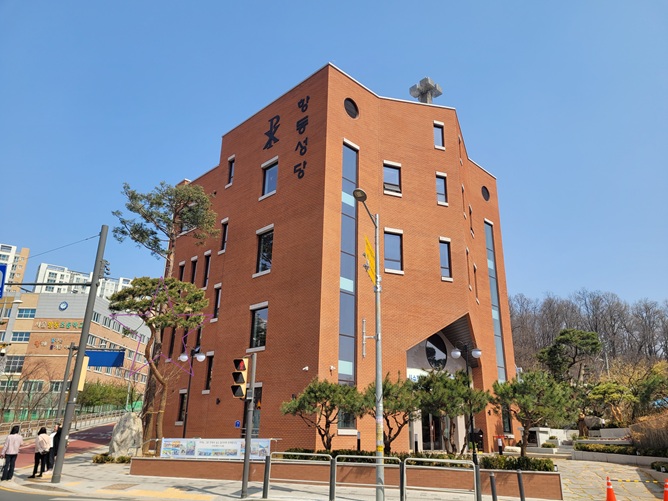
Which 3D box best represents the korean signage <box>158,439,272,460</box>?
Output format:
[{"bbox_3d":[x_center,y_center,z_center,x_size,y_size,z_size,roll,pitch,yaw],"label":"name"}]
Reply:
[{"bbox_3d":[-4.295,7.116,18.012,4.316,0.670,0.040,-4,-21,15],"label":"korean signage"}]

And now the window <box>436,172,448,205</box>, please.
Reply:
[{"bbox_3d":[6.290,-3.511,29.269,0.710,1.970,0.150,9,-21,-19],"label":"window"}]

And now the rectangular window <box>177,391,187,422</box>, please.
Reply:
[{"bbox_3d":[-8.025,8.361,26.681,0.783,1.420,0.150,-18,-28,42],"label":"rectangular window"}]

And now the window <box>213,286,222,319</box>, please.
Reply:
[{"bbox_3d":[-6.409,2.980,27.884,0.600,1.650,0.200,-18,-27,42],"label":"window"}]

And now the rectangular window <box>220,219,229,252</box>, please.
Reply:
[{"bbox_3d":[-6.168,-0.721,28.342,0.688,1.675,0.150,-18,-28,42],"label":"rectangular window"}]

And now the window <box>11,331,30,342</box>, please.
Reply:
[{"bbox_3d":[-44.976,12.436,72.044,2.650,1.500,0.200,0,-20,4],"label":"window"}]

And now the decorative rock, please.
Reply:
[{"bbox_3d":[-8.226,7.309,19.856,1.050,1.708,0.750,7,-21,-14],"label":"decorative rock"}]

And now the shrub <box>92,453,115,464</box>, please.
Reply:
[{"bbox_3d":[-9.989,8.966,21.762,0.950,0.480,0.750,9,-22,-21],"label":"shrub"}]

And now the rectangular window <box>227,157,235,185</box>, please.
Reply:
[{"bbox_3d":[-6.496,-4.963,31.883,0.150,1.940,0.700,20,-27,-41],"label":"rectangular window"}]

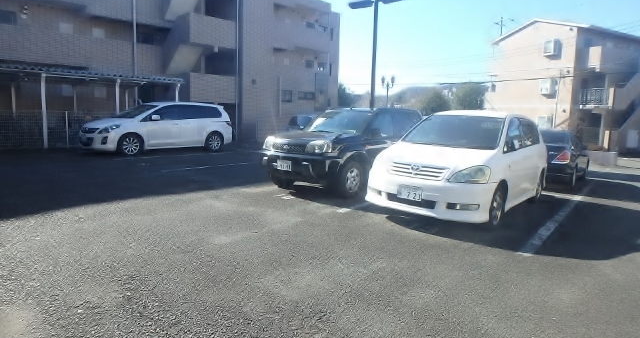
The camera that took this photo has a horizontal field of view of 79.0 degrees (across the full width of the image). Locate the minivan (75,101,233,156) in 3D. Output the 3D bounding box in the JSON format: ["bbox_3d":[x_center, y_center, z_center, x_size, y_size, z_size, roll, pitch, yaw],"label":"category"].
[{"bbox_3d":[-5.360,-1.430,13.280,1.850,1.690,4.870,8,8,39],"label":"minivan"}]

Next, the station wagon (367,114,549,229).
[{"bbox_3d":[2.630,-0.210,6.700,1.760,1.660,4.660,7,8,39],"label":"station wagon"}]

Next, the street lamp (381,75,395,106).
[{"bbox_3d":[5.056,-4.294,29.000,1.020,5.200,0.320,3,6,11],"label":"street lamp"}]

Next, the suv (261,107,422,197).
[{"bbox_3d":[0.790,-0.485,8.300,1.765,1.690,4.450,7,8,39],"label":"suv"}]

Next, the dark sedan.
[{"bbox_3d":[6.650,-0.450,11.350,1.765,1.475,4.770,7,8,39],"label":"dark sedan"}]

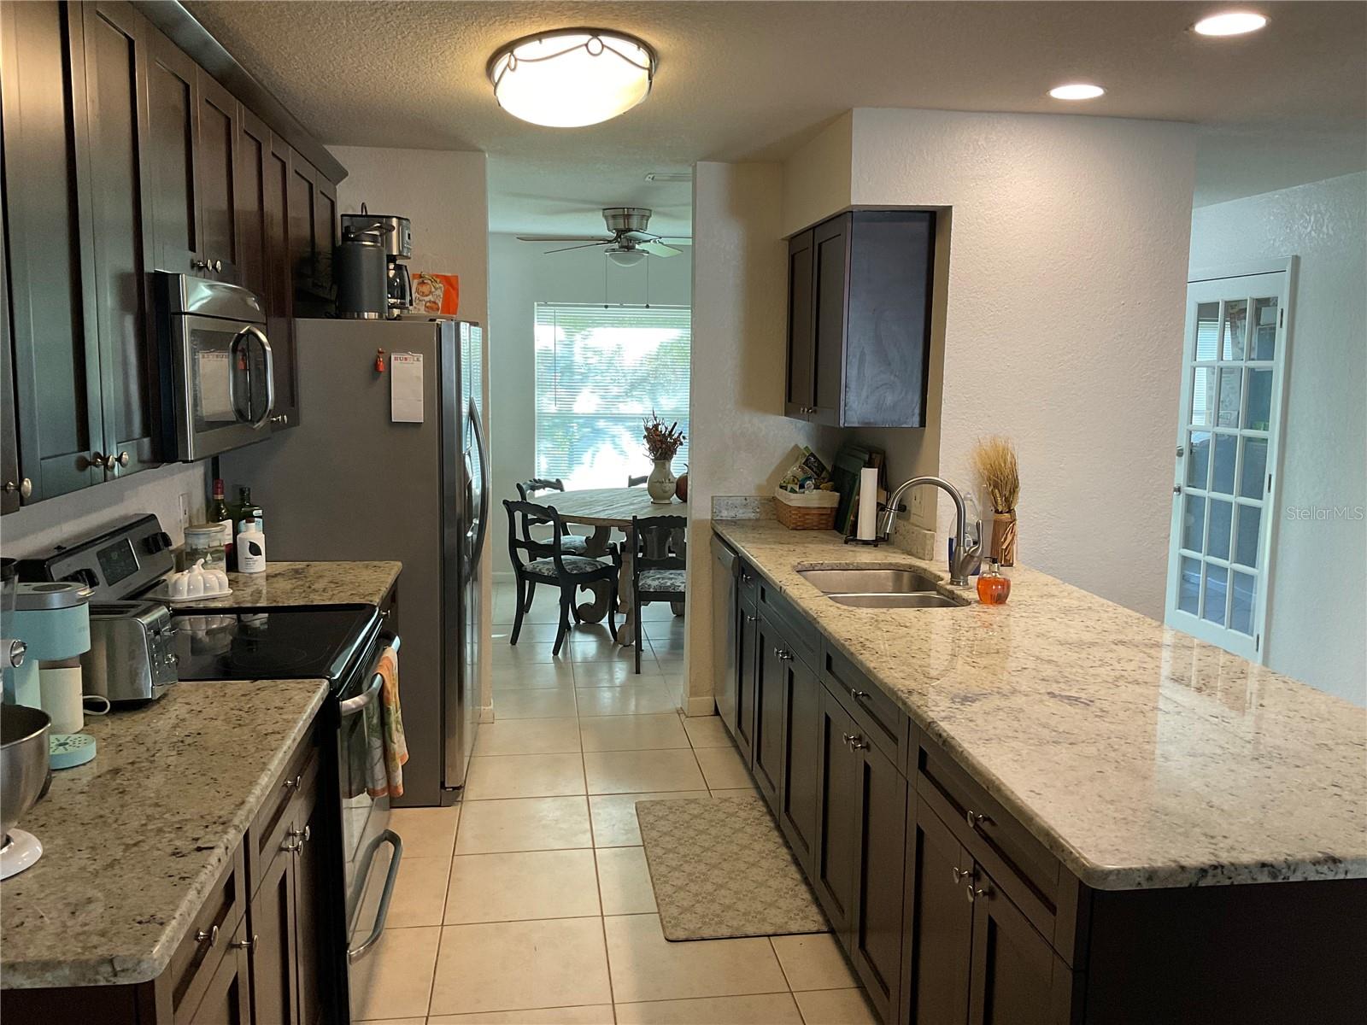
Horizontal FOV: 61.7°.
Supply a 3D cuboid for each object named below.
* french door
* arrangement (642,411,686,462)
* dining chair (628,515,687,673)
[{"bbox_3d":[2.727,-0.169,5.816,0.070,2.060,0.880,0,7,-7],"label":"french door"},{"bbox_3d":[-0.115,-0.445,6.824,0.255,0.310,0.250,0,7,-7],"label":"arrangement"},{"bbox_3d":[-0.027,0.393,6.063,0.440,0.820,0.500,1,7,-1],"label":"dining chair"}]

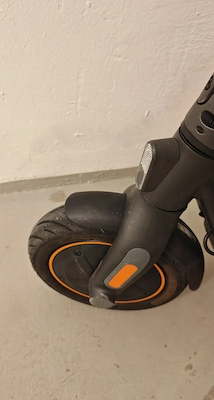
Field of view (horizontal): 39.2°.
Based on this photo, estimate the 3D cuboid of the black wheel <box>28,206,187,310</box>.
[{"bbox_3d":[0.002,0.096,0.464,0.250,0.250,0.058,6,47,6],"label":"black wheel"}]

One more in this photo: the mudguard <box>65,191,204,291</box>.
[{"bbox_3d":[0.045,0.058,0.415,0.197,0.160,0.063,6,47,6],"label":"mudguard"}]

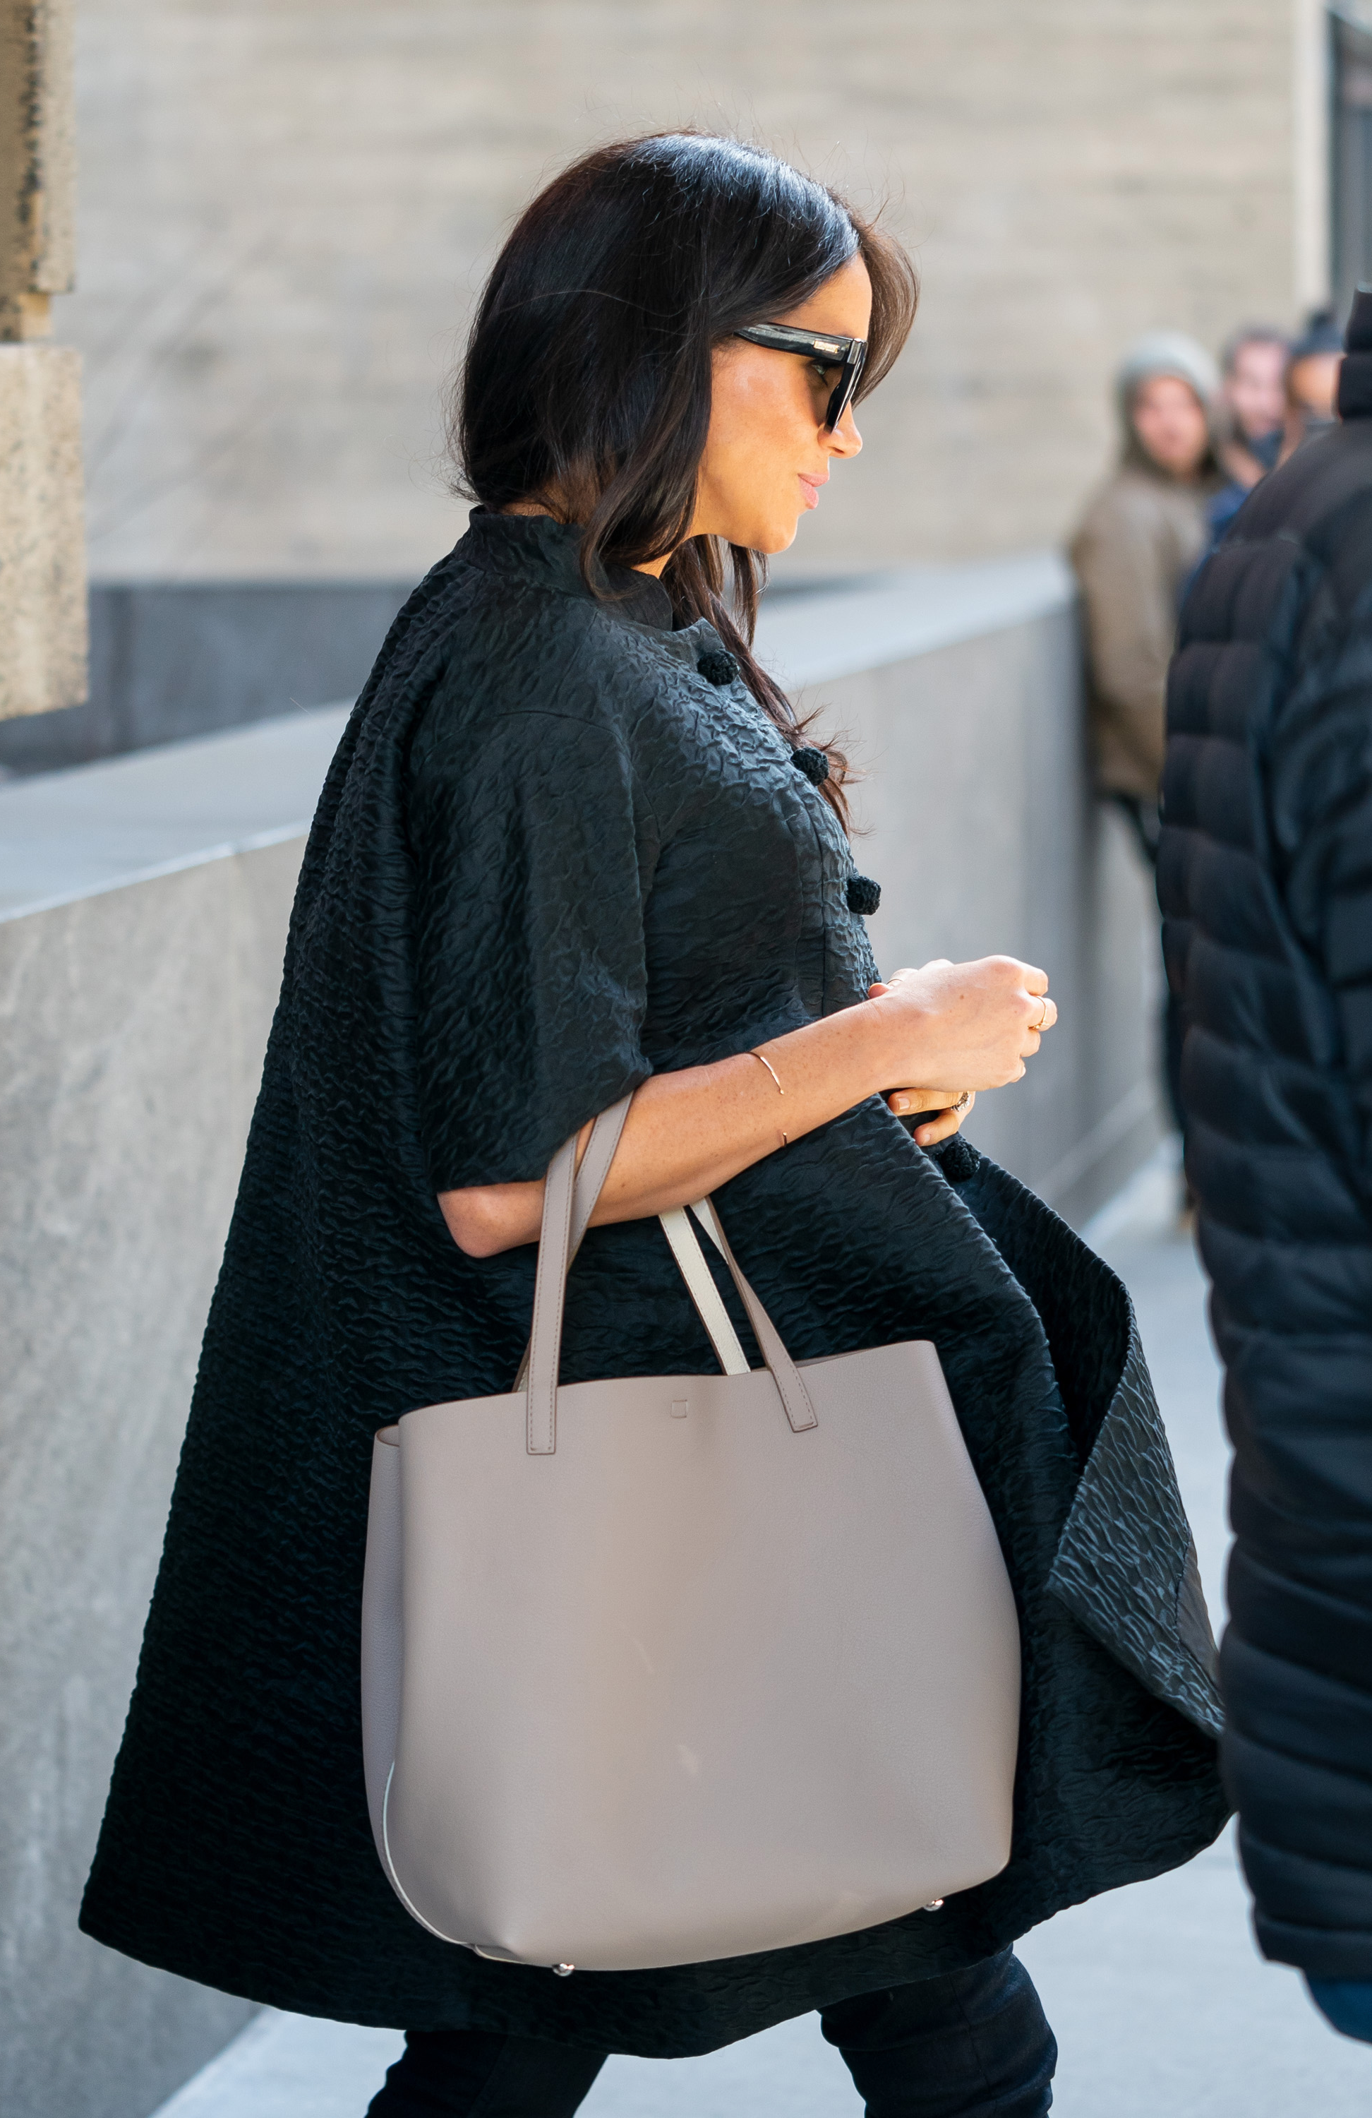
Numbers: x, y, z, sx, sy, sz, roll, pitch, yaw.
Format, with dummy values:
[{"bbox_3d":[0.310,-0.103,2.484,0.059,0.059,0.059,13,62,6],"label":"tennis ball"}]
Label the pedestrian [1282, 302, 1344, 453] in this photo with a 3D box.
[{"bbox_3d":[1.372,-0.764,9.044,0.520,1.740,0.360,2,10,11],"label":"pedestrian"}]

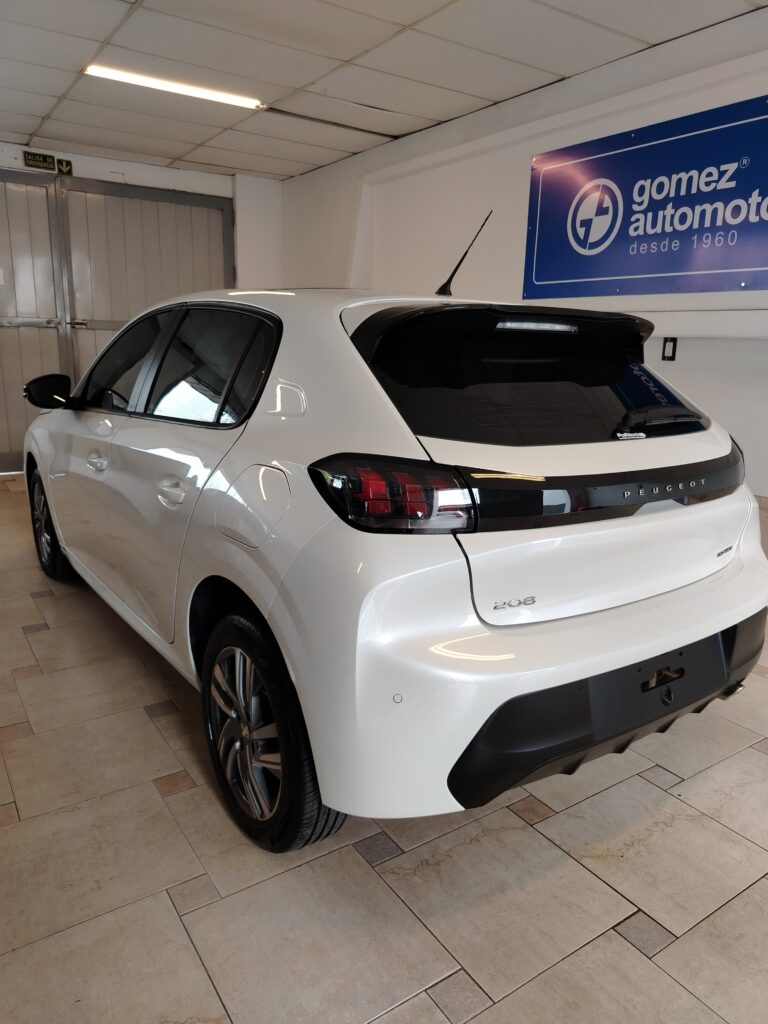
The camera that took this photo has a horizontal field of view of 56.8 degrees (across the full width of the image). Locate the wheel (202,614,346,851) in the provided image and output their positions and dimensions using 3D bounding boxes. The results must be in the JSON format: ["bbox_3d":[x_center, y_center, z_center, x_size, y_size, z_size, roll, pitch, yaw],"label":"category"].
[{"bbox_3d":[-0.289,0.560,1.883,0.205,0.618,0.618,-8,16,-34],"label":"wheel"}]

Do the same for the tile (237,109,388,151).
[{"bbox_3d":[-0.578,-3.104,5.824,1.210,0.021,0.603,-8,17,-34],"label":"tile"}]

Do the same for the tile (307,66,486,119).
[{"bbox_3d":[0.116,-2.856,4.857,1.210,0.021,0.603,-8,17,-34],"label":"tile"}]

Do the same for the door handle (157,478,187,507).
[{"bbox_3d":[-0.597,-0.055,1.995,0.045,0.072,0.195,-8,16,-35],"label":"door handle"}]

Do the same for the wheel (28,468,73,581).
[{"bbox_3d":[-1.754,0.029,3.823,0.200,0.610,0.610,-8,16,-35],"label":"wheel"}]

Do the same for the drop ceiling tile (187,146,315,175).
[{"bbox_3d":[-1.266,-3.317,6.722,1.200,0.020,0.605,-8,16,-34],"label":"drop ceiling tile"}]

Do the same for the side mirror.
[{"bbox_3d":[-1.422,-0.512,3.016,0.195,0.145,0.115,-8,16,-35],"label":"side mirror"}]

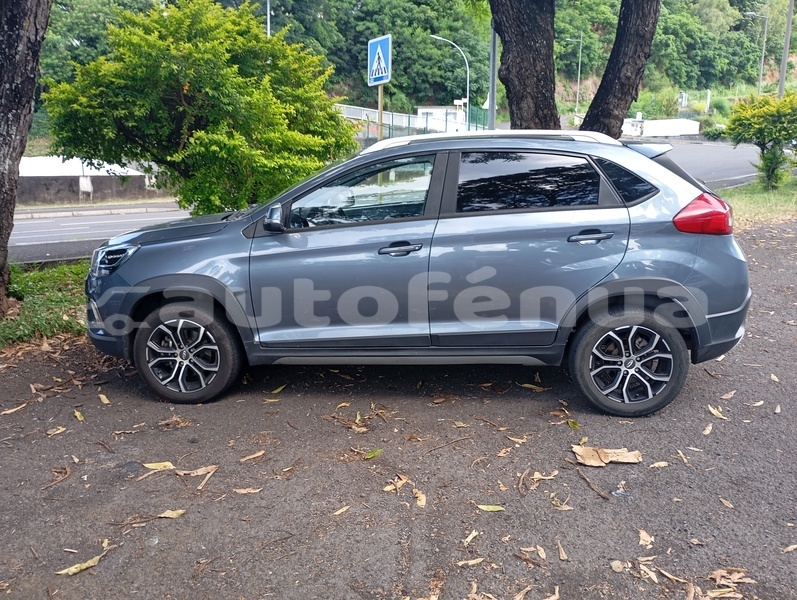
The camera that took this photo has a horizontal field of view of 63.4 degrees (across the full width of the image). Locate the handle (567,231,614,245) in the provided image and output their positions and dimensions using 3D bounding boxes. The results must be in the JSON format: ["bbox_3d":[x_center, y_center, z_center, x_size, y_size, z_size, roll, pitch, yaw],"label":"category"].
[{"bbox_3d":[1.011,-0.330,3.398,0.250,0.060,0.055,1,11,7],"label":"handle"}]

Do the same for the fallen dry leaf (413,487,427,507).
[{"bbox_3d":[0.089,0.830,2.700,0.050,0.018,0.145,-2,11,-8],"label":"fallen dry leaf"}]

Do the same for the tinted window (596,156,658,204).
[{"bbox_3d":[1.231,-0.646,3.497,0.345,0.245,0.055,1,2,6],"label":"tinted window"}]

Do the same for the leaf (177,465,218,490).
[{"bbox_3d":[-0.926,0.802,2.940,0.185,0.020,0.185,1,12,6],"label":"leaf"}]

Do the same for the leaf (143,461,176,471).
[{"bbox_3d":[-1.127,0.784,3.044,0.158,0.018,0.066,-3,12,-12],"label":"leaf"}]

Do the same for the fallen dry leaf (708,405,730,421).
[{"bbox_3d":[1.813,0.637,3.647,0.050,0.025,0.200,-1,11,-4],"label":"fallen dry leaf"}]

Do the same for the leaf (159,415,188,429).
[{"bbox_3d":[-1.228,0.671,3.538,0.165,0.035,0.140,0,11,0],"label":"leaf"}]

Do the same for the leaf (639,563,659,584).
[{"bbox_3d":[0.849,0.925,2.183,0.035,0.015,0.100,-3,11,-12],"label":"leaf"}]

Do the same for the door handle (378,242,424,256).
[{"bbox_3d":[0.012,-0.275,3.535,0.245,0.075,0.055,1,12,6],"label":"door handle"}]

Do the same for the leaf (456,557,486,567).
[{"bbox_3d":[0.258,0.927,2.282,0.108,0.015,0.032,-4,12,-18],"label":"leaf"}]

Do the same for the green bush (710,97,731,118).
[{"bbox_3d":[20.174,-12.060,40.441,1.150,1.300,1.050,5,12,25],"label":"green bush"}]

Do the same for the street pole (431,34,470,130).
[{"bbox_3d":[2.448,-8.993,30.120,1.850,6.444,0.180,-3,11,-14],"label":"street pole"}]

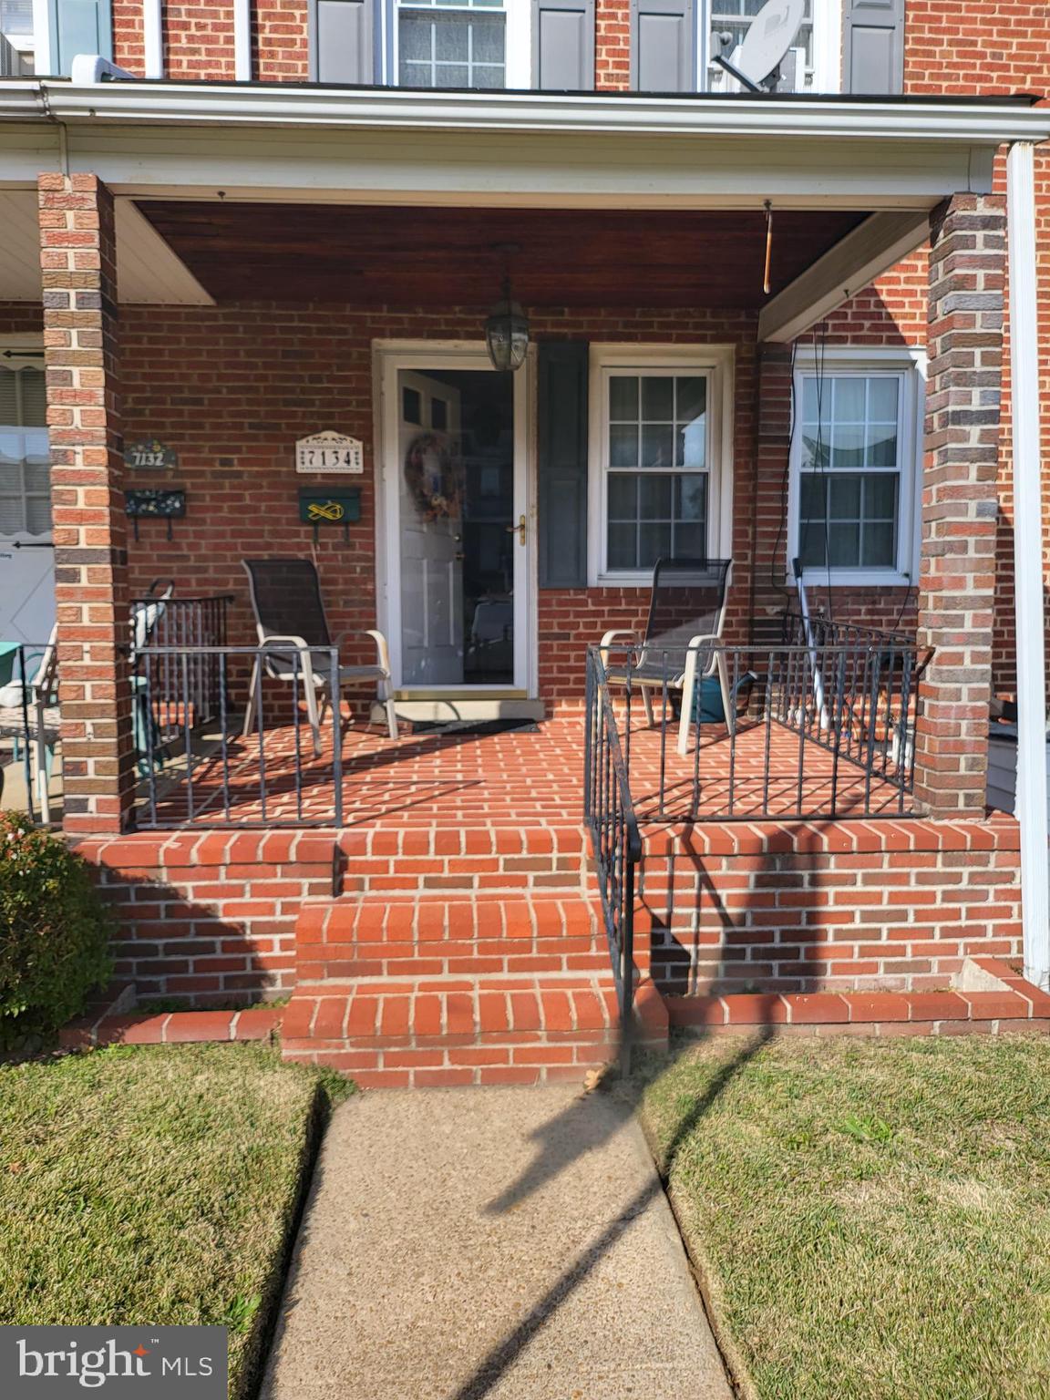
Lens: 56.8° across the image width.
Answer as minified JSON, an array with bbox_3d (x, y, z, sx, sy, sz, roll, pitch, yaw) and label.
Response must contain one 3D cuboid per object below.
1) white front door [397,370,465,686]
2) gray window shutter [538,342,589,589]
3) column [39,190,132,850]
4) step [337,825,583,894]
[{"bbox_3d":[-0.651,-1.077,6.324,0.050,2.030,0.886,2,5,29],"label":"white front door"},{"bbox_3d":[0.234,-1.408,5.847,0.305,1.465,0.040,-1,4,-4],"label":"gray window shutter"},{"bbox_3d":[-1.593,-0.682,3.565,0.206,2.330,0.188,-1,4,-4],"label":"column"},{"bbox_3d":[-0.225,0.569,3.516,0.870,0.185,0.270,0,7,-3],"label":"step"}]

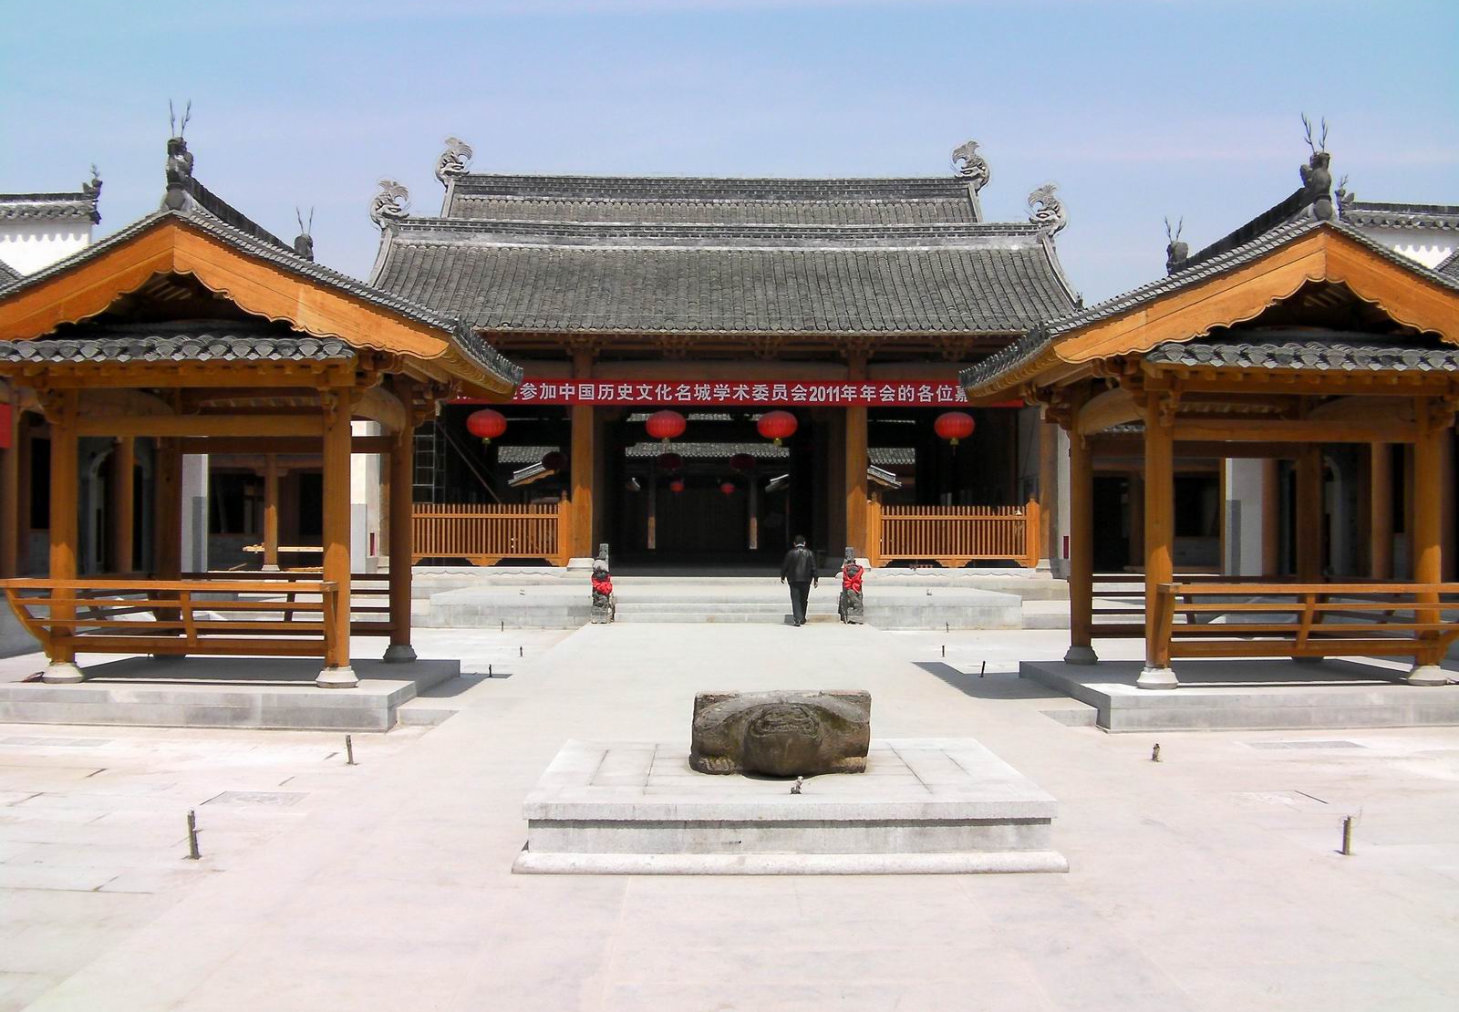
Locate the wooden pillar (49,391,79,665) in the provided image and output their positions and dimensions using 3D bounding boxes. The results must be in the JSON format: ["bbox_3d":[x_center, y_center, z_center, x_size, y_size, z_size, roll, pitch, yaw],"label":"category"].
[{"bbox_3d":[-6.063,0.203,14.600,0.260,2.500,0.260,0,-1,-1],"label":"wooden pillar"}]

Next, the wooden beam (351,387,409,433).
[{"bbox_3d":[-3.540,-1.002,15.850,0.180,0.380,2.650,0,-1,-1],"label":"wooden beam"}]

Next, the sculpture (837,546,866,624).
[{"bbox_3d":[2.257,1.480,29.500,0.380,1.430,0.520,0,-1,-17],"label":"sculpture"}]

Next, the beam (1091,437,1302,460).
[{"bbox_3d":[5.304,-0.661,18.200,2.400,0.250,0.140,0,-1,0],"label":"beam"}]

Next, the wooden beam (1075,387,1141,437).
[{"bbox_3d":[4.013,-0.996,16.786,0.220,0.380,2.700,0,-1,-1],"label":"wooden beam"}]

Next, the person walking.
[{"bbox_3d":[1.320,1.424,30.400,0.660,1.690,0.420,0,-1,-1],"label":"person walking"}]

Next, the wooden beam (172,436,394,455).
[{"bbox_3d":[-4.822,-0.657,17.350,2.300,0.195,0.140,0,-1,-1],"label":"wooden beam"}]

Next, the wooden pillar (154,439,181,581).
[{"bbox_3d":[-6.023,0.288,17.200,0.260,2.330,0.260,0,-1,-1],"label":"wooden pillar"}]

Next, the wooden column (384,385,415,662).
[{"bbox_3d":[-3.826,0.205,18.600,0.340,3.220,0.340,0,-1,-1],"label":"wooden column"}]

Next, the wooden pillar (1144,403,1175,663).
[{"bbox_3d":[3.800,0.227,14.150,0.260,2.460,0.260,0,-1,-1],"label":"wooden pillar"}]

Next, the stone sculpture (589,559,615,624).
[{"bbox_3d":[-2.519,1.687,31.600,0.510,1.280,0.600,0,-1,-1],"label":"stone sculpture"}]

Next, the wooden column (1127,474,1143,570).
[{"bbox_3d":[10.432,0.423,41.000,0.420,2.500,0.420,0,-1,0],"label":"wooden column"}]

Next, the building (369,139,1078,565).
[{"bbox_3d":[-0.252,-3.574,44.285,17.700,10.700,11.500,0,-1,-1],"label":"building"}]

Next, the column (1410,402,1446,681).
[{"bbox_3d":[6.673,0.343,15.300,0.360,2.700,0.360,0,-1,0],"label":"column"}]

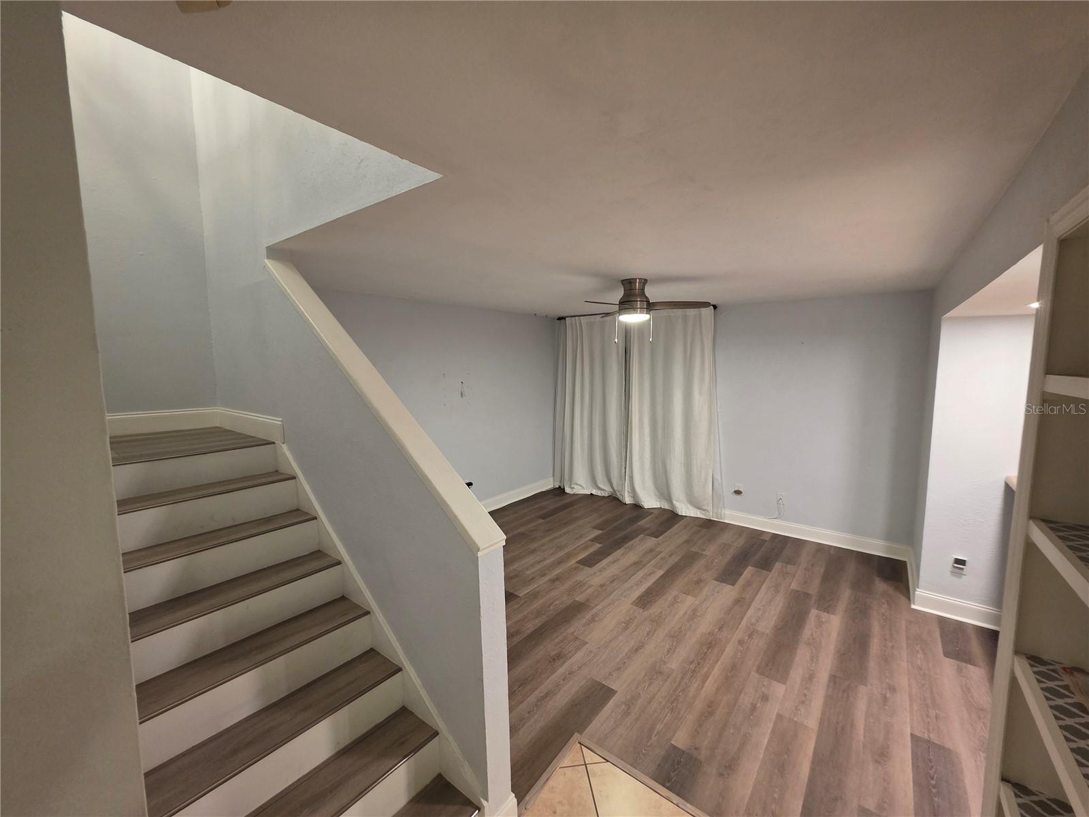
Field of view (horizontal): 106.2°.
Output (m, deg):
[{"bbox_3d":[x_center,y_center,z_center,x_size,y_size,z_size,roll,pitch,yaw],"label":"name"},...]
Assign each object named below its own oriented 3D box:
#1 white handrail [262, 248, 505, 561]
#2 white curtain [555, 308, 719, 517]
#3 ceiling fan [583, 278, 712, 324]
[{"bbox_3d":[-0.828,-0.168,1.809,2.035,0.037,0.135,44,29,26],"label":"white handrail"},{"bbox_3d":[1.044,0.032,5.205,2.160,2.360,0.160,4,8,38],"label":"white curtain"},{"bbox_3d":[0.738,-0.804,3.032,0.970,0.290,1.050,1,6,12],"label":"ceiling fan"}]

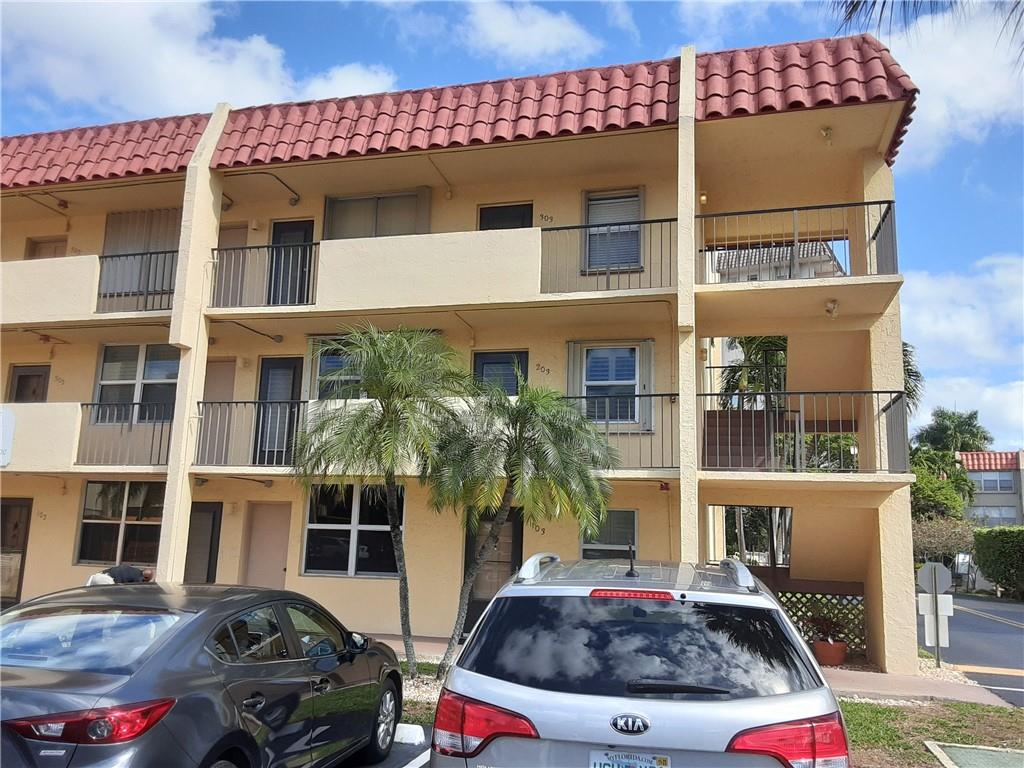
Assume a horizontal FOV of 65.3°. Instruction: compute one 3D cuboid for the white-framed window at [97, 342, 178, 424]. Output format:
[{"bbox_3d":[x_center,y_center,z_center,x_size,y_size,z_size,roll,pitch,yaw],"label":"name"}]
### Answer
[{"bbox_3d":[-7.097,-0.002,15.114,1.788,1.550,0.120,-1,-10,15],"label":"white-framed window"}]

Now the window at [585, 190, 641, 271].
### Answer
[{"bbox_3d":[1.663,-2.524,13.156,0.913,1.381,0.140,-1,-10,15],"label":"window"}]

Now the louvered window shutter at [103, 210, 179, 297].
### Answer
[{"bbox_3d":[-7.121,-2.572,15.474,2.081,1.676,0.135,-1,-10,15],"label":"louvered window shutter"}]

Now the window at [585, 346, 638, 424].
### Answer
[{"bbox_3d":[1.581,0.000,12.729,0.877,1.241,0.120,-1,-10,15],"label":"window"}]

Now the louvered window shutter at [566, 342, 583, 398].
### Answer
[{"bbox_3d":[0.992,0.044,12.840,0.247,1.446,0.124,-1,-10,15],"label":"louvered window shutter"}]

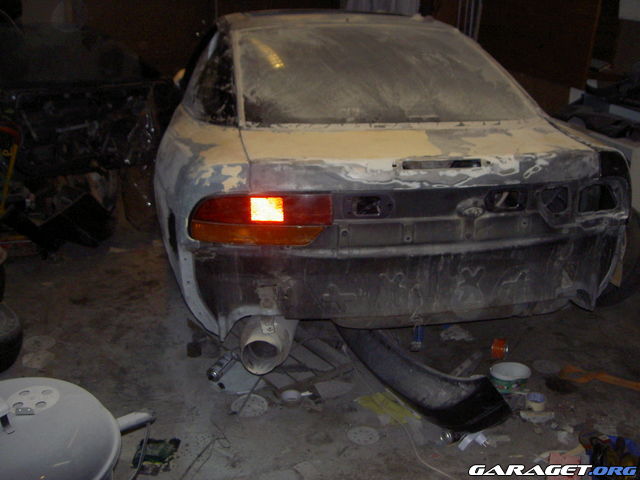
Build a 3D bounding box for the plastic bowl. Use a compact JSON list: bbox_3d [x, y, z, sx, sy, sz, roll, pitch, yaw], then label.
[{"bbox_3d":[0.749,0.548,2.867,0.165,0.065,0.165,1,21,0],"label":"plastic bowl"}]

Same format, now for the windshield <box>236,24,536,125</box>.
[{"bbox_3d":[0.227,-0.728,3.100,1.170,0.070,0.830,-3,40,-11],"label":"windshield"}]

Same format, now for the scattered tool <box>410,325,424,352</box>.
[{"bbox_3d":[0.436,0.428,3.181,0.050,0.045,0.240,5,22,9],"label":"scattered tool"}]

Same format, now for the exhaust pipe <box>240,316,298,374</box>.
[{"bbox_3d":[-0.177,0.342,2.589,0.180,0.180,0.340,3,21,4],"label":"exhaust pipe"}]

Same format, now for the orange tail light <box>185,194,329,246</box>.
[{"bbox_3d":[-0.195,-0.068,2.367,0.460,0.175,0.130,0,21,-4],"label":"orange tail light"}]

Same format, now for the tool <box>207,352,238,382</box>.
[{"bbox_3d":[-0.384,0.512,2.909,0.060,0.055,0.220,8,23,18],"label":"tool"}]

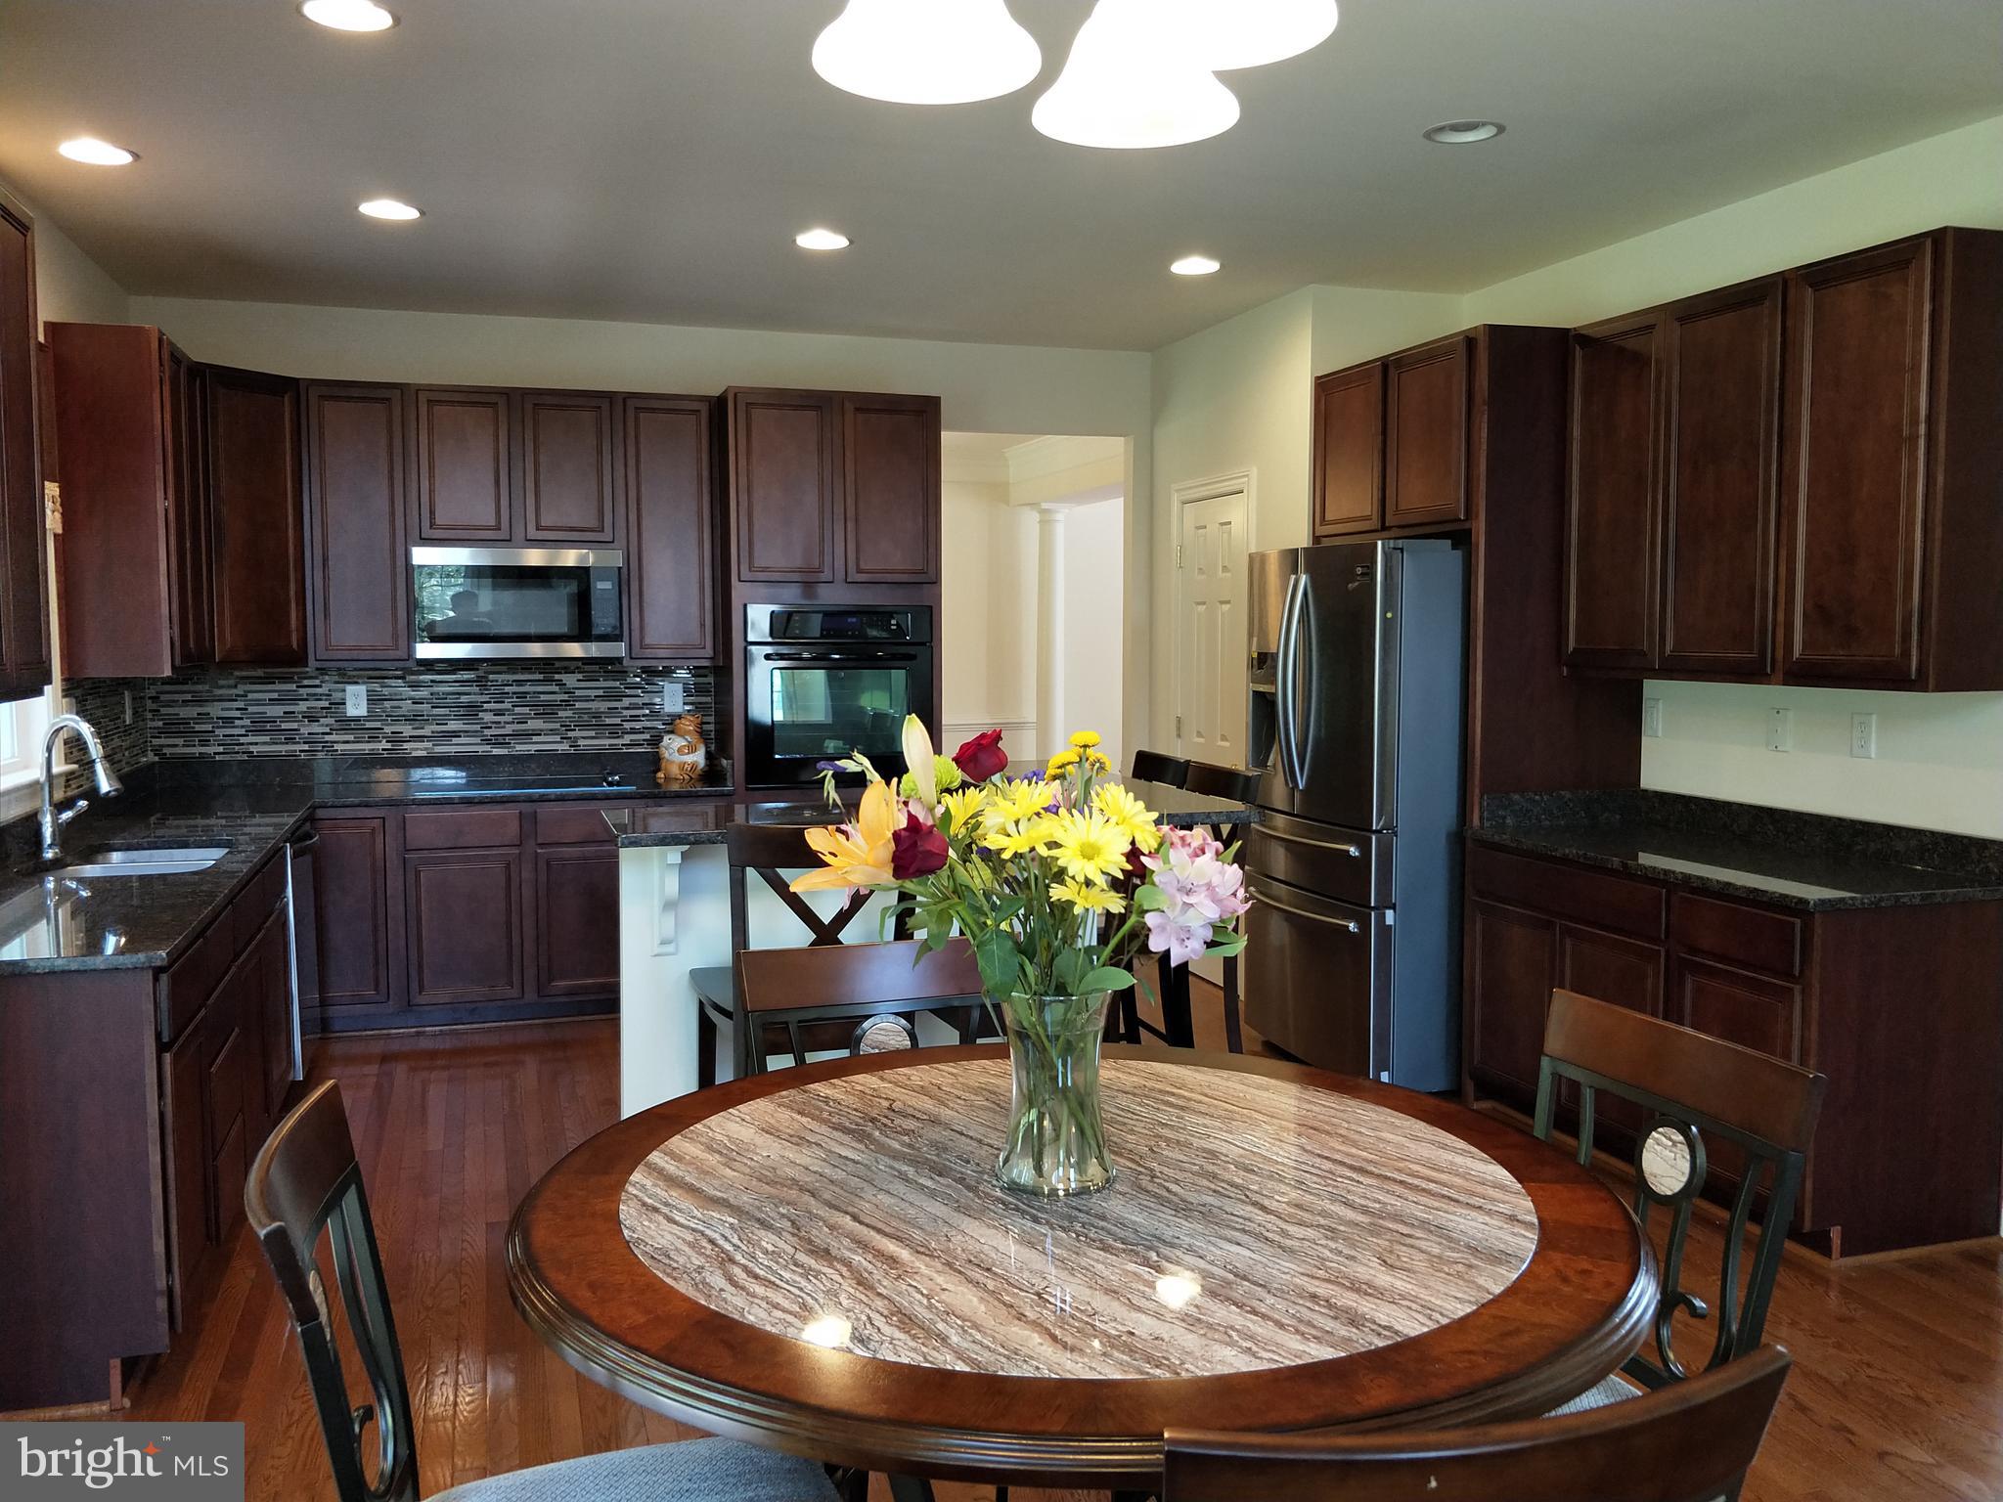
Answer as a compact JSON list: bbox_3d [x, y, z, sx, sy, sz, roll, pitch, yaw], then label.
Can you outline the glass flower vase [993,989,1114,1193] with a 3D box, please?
[{"bbox_3d":[0.078,0.481,2.056,0.168,0.262,0.168,0,5,0],"label":"glass flower vase"}]

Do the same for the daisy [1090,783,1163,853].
[{"bbox_3d":[0.169,0.090,1.950,0.090,0.088,0.060,-2,6,-17],"label":"daisy"}]

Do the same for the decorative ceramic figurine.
[{"bbox_3d":[-1.292,-0.020,5.893,0.170,0.280,0.170,-5,7,-42],"label":"decorative ceramic figurine"}]

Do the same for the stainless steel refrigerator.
[{"bbox_3d":[1.419,0.197,5.050,0.870,1.800,0.880,-2,6,-19],"label":"stainless steel refrigerator"}]

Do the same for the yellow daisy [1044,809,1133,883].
[{"bbox_3d":[0.114,0.125,1.910,0.115,0.100,0.055,-1,5,-3],"label":"yellow daisy"}]

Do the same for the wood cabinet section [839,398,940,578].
[{"bbox_3d":[-0.526,-1.060,6.018,0.410,0.745,0.550,-2,5,-19],"label":"wood cabinet section"}]

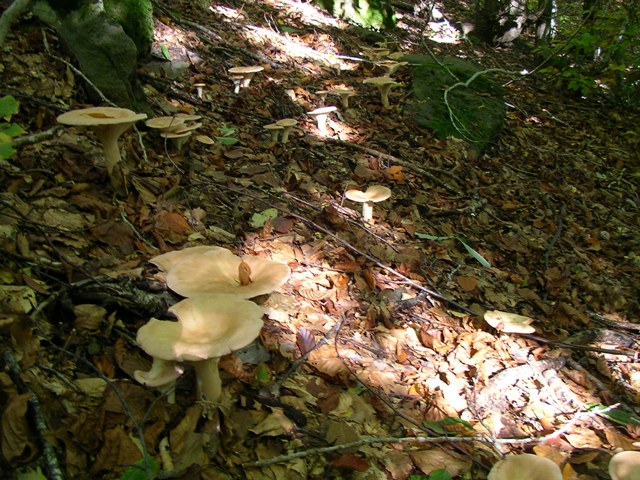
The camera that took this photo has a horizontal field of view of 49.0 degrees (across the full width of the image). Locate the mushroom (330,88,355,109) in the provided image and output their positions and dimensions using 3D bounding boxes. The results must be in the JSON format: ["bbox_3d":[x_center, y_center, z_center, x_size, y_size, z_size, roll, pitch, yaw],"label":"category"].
[{"bbox_3d":[0.089,-0.560,2.773,0.095,0.074,0.095,0,18,0],"label":"mushroom"}]

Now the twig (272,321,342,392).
[{"bbox_3d":[-0.018,0.187,1.196,0.025,0.020,0.256,14,27,25],"label":"twig"}]

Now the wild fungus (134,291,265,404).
[{"bbox_3d":[-0.169,0.168,1.010,0.181,0.145,0.145,0,21,0],"label":"wild fungus"}]

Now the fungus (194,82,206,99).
[{"bbox_3d":[-0.441,-0.552,2.600,0.044,0.055,0.044,0,21,0],"label":"fungus"}]

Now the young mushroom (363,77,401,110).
[{"bbox_3d":[0.226,-0.542,2.600,0.139,0.107,0.139,0,21,0],"label":"young mushroom"}]

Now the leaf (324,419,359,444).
[{"bbox_3d":[0.031,0.274,1.013,0.048,0.014,0.052,2,25,0],"label":"leaf"}]

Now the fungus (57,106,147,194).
[{"bbox_3d":[-0.464,-0.187,1.520,0.184,0.175,0.184,0,21,0],"label":"fungus"}]

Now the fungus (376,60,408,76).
[{"bbox_3d":[0.289,-0.670,2.850,0.137,0.100,0.130,0,21,0],"label":"fungus"}]

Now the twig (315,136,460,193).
[{"bbox_3d":[0.215,-0.256,2.179,0.079,0.025,0.631,-17,31,-36],"label":"twig"}]

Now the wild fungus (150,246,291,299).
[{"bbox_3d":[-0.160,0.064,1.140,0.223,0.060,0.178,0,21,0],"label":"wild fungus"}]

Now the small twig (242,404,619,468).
[{"bbox_3d":[0.183,0.277,1.007,0.595,0.025,0.066,-5,25,-14],"label":"small twig"}]

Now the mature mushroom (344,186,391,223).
[{"bbox_3d":[0.112,-0.080,1.630,0.110,0.076,0.105,0,21,0],"label":"mature mushroom"}]

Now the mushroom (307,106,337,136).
[{"bbox_3d":[0.005,-0.406,2.399,0.104,0.098,0.104,0,18,0],"label":"mushroom"}]

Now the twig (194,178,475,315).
[{"bbox_3d":[-0.008,-0.029,1.669,0.066,0.022,0.969,-19,32,-39],"label":"twig"}]

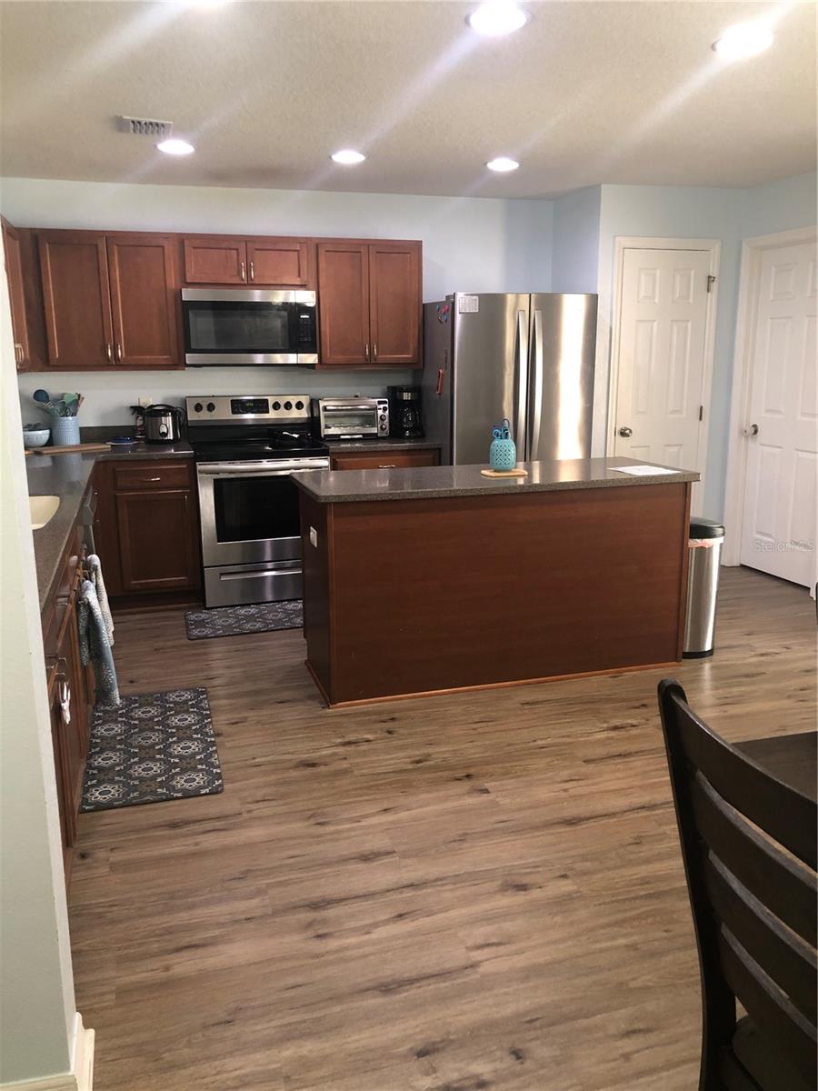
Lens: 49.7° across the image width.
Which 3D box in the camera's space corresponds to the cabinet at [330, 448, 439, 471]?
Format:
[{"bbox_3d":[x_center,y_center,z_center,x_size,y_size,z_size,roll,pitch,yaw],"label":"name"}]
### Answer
[{"bbox_3d":[-0.224,-0.202,5.661,0.680,0.882,0.625,-4,13,-16],"label":"cabinet"}]

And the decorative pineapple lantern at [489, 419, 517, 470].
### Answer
[{"bbox_3d":[0.434,-0.460,4.052,0.131,0.230,0.131,0,13,0],"label":"decorative pineapple lantern"}]

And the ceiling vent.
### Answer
[{"bbox_3d":[-1.146,-1.812,3.842,0.225,0.025,0.280,-4,13,-16],"label":"ceiling vent"}]

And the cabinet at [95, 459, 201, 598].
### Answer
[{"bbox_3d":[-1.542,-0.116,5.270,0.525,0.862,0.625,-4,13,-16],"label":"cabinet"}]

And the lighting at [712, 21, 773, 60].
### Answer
[{"bbox_3d":[1.081,-1.612,2.850,0.190,0.025,0.190,-4,13,-16],"label":"lighting"}]

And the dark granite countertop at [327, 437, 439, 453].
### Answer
[{"bbox_3d":[-0.233,-0.644,5.557,0.687,0.038,0.645,-4,13,-16],"label":"dark granite countertop"}]

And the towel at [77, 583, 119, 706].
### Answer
[{"bbox_3d":[-1.119,0.331,3.198,0.105,0.460,0.260,-4,13,-16],"label":"towel"}]

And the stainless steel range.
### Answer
[{"bbox_3d":[-0.914,-0.296,5.387,0.759,1.194,0.660,-4,13,-16],"label":"stainless steel range"}]

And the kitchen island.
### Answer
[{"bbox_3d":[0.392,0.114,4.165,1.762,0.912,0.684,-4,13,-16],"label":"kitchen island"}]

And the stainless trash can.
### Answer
[{"bbox_3d":[1.376,0.199,4.354,0.260,0.650,0.360,-4,13,-16],"label":"stainless trash can"}]

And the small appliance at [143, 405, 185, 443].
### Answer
[{"bbox_3d":[-1.474,-0.724,5.290,0.215,0.245,0.210,-6,14,-22],"label":"small appliance"}]

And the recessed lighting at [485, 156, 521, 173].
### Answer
[{"bbox_3d":[0.501,-2.023,4.713,0.190,0.025,0.190,-4,13,-16],"label":"recessed lighting"}]

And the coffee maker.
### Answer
[{"bbox_3d":[-0.036,-0.863,5.674,0.190,0.336,0.230,-4,13,-16],"label":"coffee maker"}]

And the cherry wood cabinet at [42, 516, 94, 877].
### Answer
[{"bbox_3d":[-1.397,0.436,2.836,0.625,0.876,1.900,-4,13,-16],"label":"cherry wood cabinet"}]

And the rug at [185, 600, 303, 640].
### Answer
[{"bbox_3d":[-0.747,0.400,4.986,0.986,0.010,0.507,-4,13,-16],"label":"rug"}]

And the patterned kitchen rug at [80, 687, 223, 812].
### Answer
[{"bbox_3d":[-0.993,0.755,3.379,0.490,0.012,0.990,-4,13,-16],"label":"patterned kitchen rug"}]

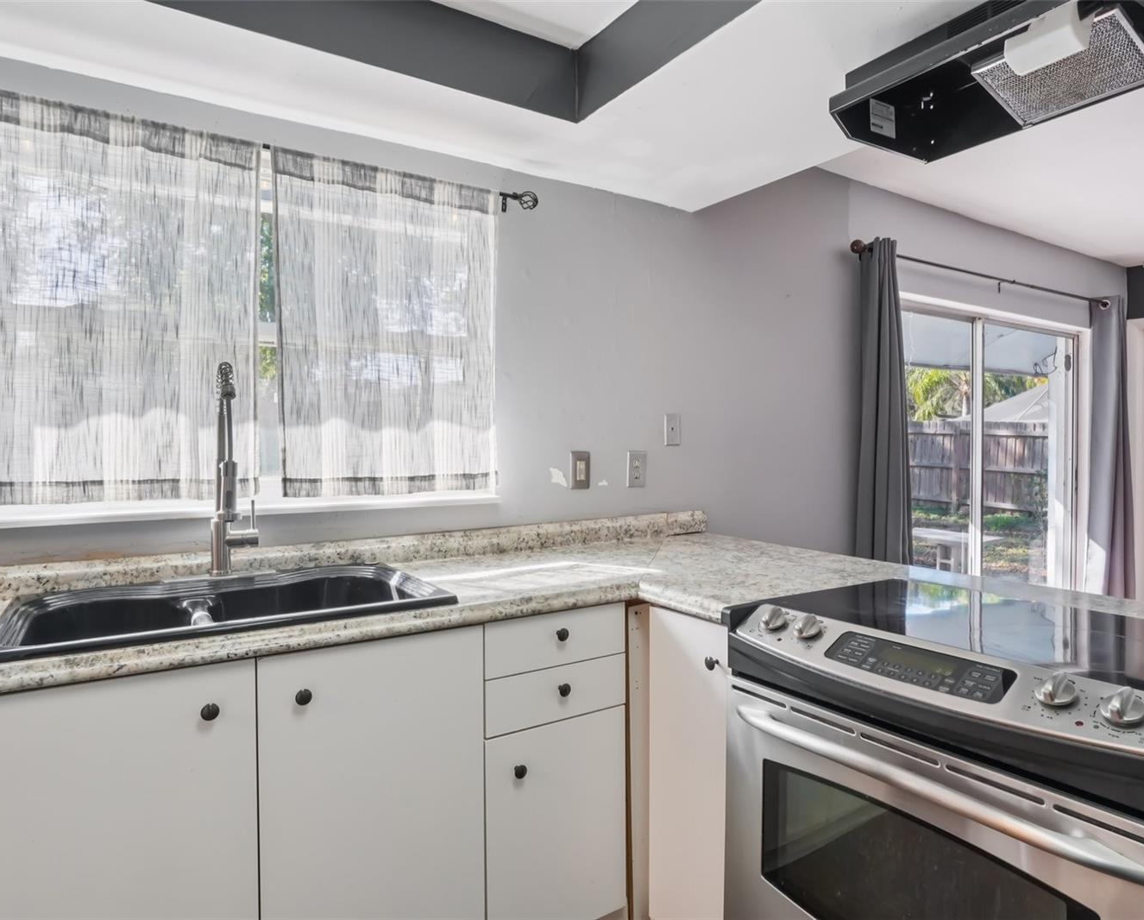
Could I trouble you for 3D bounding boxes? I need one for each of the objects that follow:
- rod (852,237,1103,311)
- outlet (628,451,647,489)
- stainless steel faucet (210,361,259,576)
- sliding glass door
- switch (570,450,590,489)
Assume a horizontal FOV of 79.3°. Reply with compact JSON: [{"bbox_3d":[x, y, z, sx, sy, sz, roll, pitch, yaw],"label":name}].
[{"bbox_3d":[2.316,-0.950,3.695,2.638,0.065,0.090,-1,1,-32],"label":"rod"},{"bbox_3d":[0.234,0.034,2.478,0.084,0.130,0.012,-1,1,-32],"label":"outlet"},{"bbox_3d":[-0.779,0.025,1.613,0.115,0.505,0.270,-1,1,-32],"label":"stainless steel faucet"},{"bbox_3d":[2.372,0.162,3.954,2.300,2.000,0.110,-1,2,-32],"label":"sliding glass door"},{"bbox_3d":[0.029,0.036,2.348,0.082,0.130,0.014,-1,1,-32],"label":"switch"}]

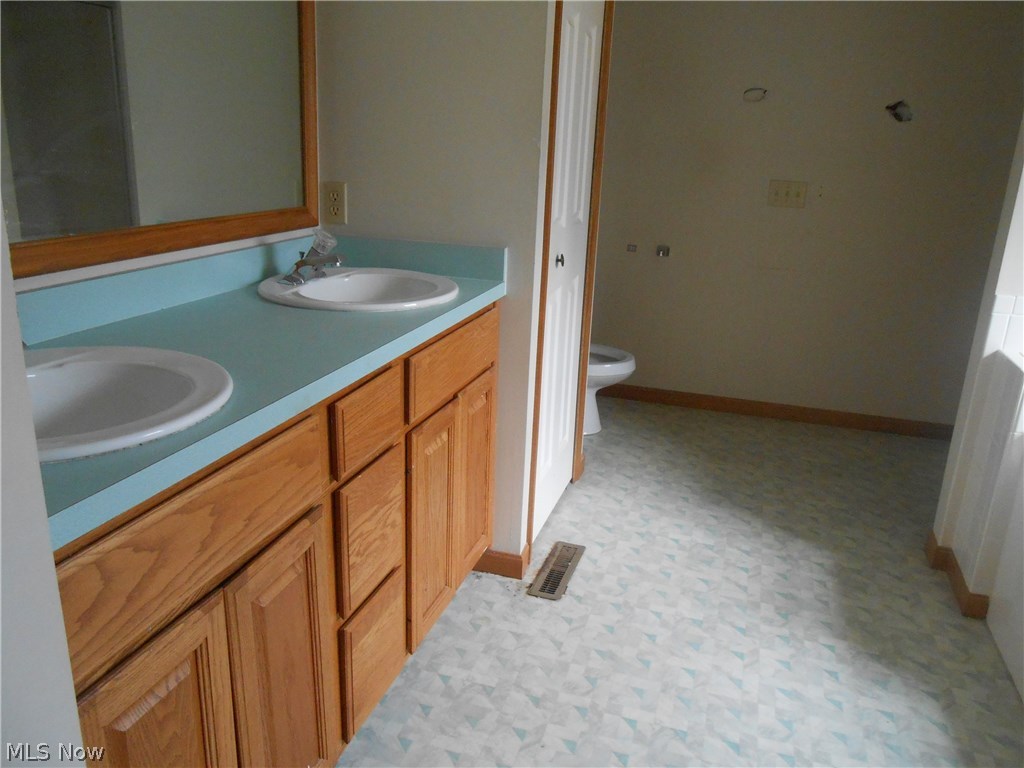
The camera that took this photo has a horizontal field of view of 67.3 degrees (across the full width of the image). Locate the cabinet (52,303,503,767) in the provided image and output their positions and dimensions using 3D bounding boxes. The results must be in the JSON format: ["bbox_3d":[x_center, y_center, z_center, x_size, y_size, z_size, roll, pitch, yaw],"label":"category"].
[{"bbox_3d":[-0.532,0.343,1.591,0.558,0.852,1.527,7,18,16],"label":"cabinet"}]

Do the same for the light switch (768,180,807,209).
[{"bbox_3d":[1.252,-0.860,3.491,0.162,0.115,0.010,7,18,16],"label":"light switch"}]

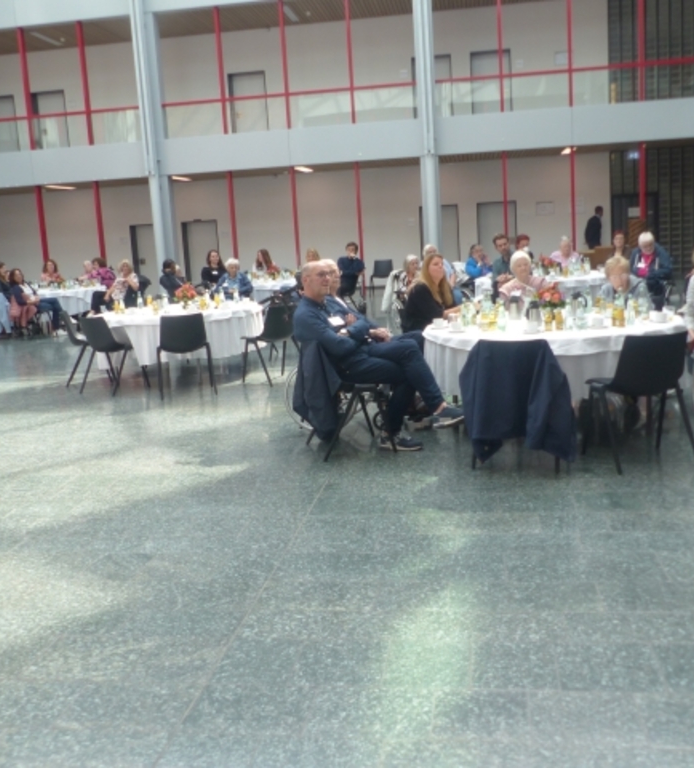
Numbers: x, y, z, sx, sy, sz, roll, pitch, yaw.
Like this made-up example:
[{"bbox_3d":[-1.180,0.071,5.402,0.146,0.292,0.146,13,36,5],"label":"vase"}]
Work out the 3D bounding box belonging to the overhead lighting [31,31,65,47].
[{"bbox_3d":[-8.616,-9.869,24.653,0.160,0.080,1.700,-2,9,8],"label":"overhead lighting"}]

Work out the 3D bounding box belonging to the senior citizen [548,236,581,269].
[{"bbox_3d":[3.425,-1.629,13.365,0.500,1.320,0.750,-3,9,5],"label":"senior citizen"}]

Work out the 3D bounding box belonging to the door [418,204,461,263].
[{"bbox_3d":[2.366,-3.468,21.557,0.970,2.020,0.120,-2,11,9],"label":"door"}]

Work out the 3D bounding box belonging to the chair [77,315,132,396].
[{"bbox_3d":[-2.495,-0.334,9.119,0.530,0.810,0.550,4,12,35],"label":"chair"}]

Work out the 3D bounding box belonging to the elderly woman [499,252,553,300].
[{"bbox_3d":[1.514,-0.478,7.178,0.520,1.230,0.750,-5,10,-7],"label":"elderly woman"}]

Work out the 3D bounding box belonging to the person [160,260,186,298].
[{"bbox_3d":[-2.130,-1.026,11.398,0.720,1.260,0.500,-6,10,-14],"label":"person"}]

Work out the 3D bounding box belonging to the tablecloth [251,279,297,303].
[{"bbox_3d":[-1.091,-1.295,13.315,1.800,0.520,1.800,-2,11,9],"label":"tablecloth"}]

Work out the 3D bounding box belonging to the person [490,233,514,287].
[{"bbox_3d":[2.169,-1.239,11.226,0.520,1.390,0.750,-10,12,-36],"label":"person"}]

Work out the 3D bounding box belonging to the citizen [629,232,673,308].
[{"bbox_3d":[3.734,-1.220,10.566,0.580,1.270,0.850,7,14,44],"label":"citizen"}]

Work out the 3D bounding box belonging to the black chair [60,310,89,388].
[{"bbox_3d":[-2.878,-0.420,9.606,0.520,0.790,0.520,-6,10,-11],"label":"black chair"}]

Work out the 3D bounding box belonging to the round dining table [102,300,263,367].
[{"bbox_3d":[-1.829,-0.470,9.726,1.830,0.760,1.830,-3,10,1],"label":"round dining table"}]

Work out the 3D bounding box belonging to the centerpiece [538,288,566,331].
[{"bbox_3d":[1.458,-0.557,6.130,0.210,0.280,0.210,-4,10,0],"label":"centerpiece"}]

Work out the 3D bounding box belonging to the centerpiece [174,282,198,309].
[{"bbox_3d":[-1.812,-0.987,9.623,0.260,0.280,0.260,-2,11,9],"label":"centerpiece"}]

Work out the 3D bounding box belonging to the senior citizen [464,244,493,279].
[{"bbox_3d":[2.018,-1.392,12.551,0.780,1.280,0.500,5,12,41],"label":"senior citizen"}]

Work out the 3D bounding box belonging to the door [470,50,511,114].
[{"bbox_3d":[3.506,-6.943,20.709,0.970,2.050,0.120,-2,11,9],"label":"door"}]

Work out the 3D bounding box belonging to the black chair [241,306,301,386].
[{"bbox_3d":[-0.767,-0.425,9.156,0.520,0.800,0.540,-11,12,-39],"label":"black chair"}]

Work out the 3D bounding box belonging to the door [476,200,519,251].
[{"bbox_3d":[3.769,-3.514,21.329,0.970,2.030,0.120,-2,11,9],"label":"door"}]

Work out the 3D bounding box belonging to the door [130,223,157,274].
[{"bbox_3d":[-5.407,-3.326,23.750,1.000,2.080,0.150,-2,10,8],"label":"door"}]

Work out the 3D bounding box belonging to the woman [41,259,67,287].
[{"bbox_3d":[-5.695,-1.691,16.696,0.500,1.300,0.650,-5,10,-8],"label":"woman"}]

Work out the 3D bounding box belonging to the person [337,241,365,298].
[{"bbox_3d":[0.095,-1.702,14.625,0.520,1.320,0.650,-1,10,14],"label":"person"}]

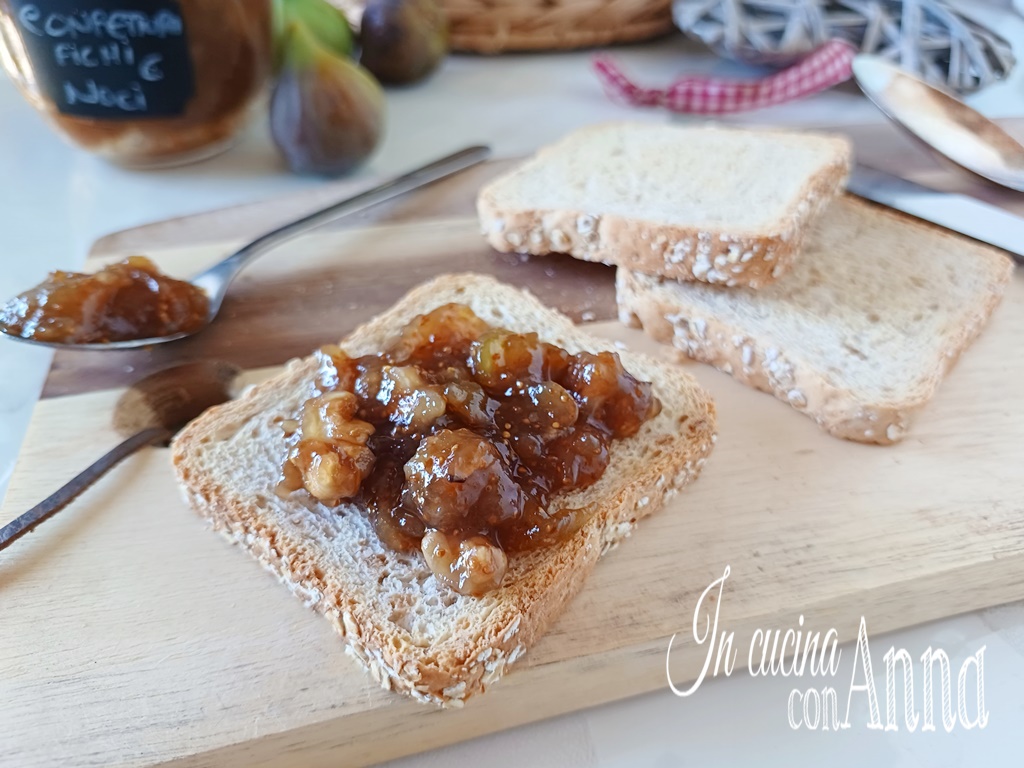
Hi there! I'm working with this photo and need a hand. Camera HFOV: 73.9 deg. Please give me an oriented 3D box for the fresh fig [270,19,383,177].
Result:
[{"bbox_3d":[-0.090,-0.134,0.322,0.052,0.068,0.052,-9,39,7],"label":"fresh fig"}]

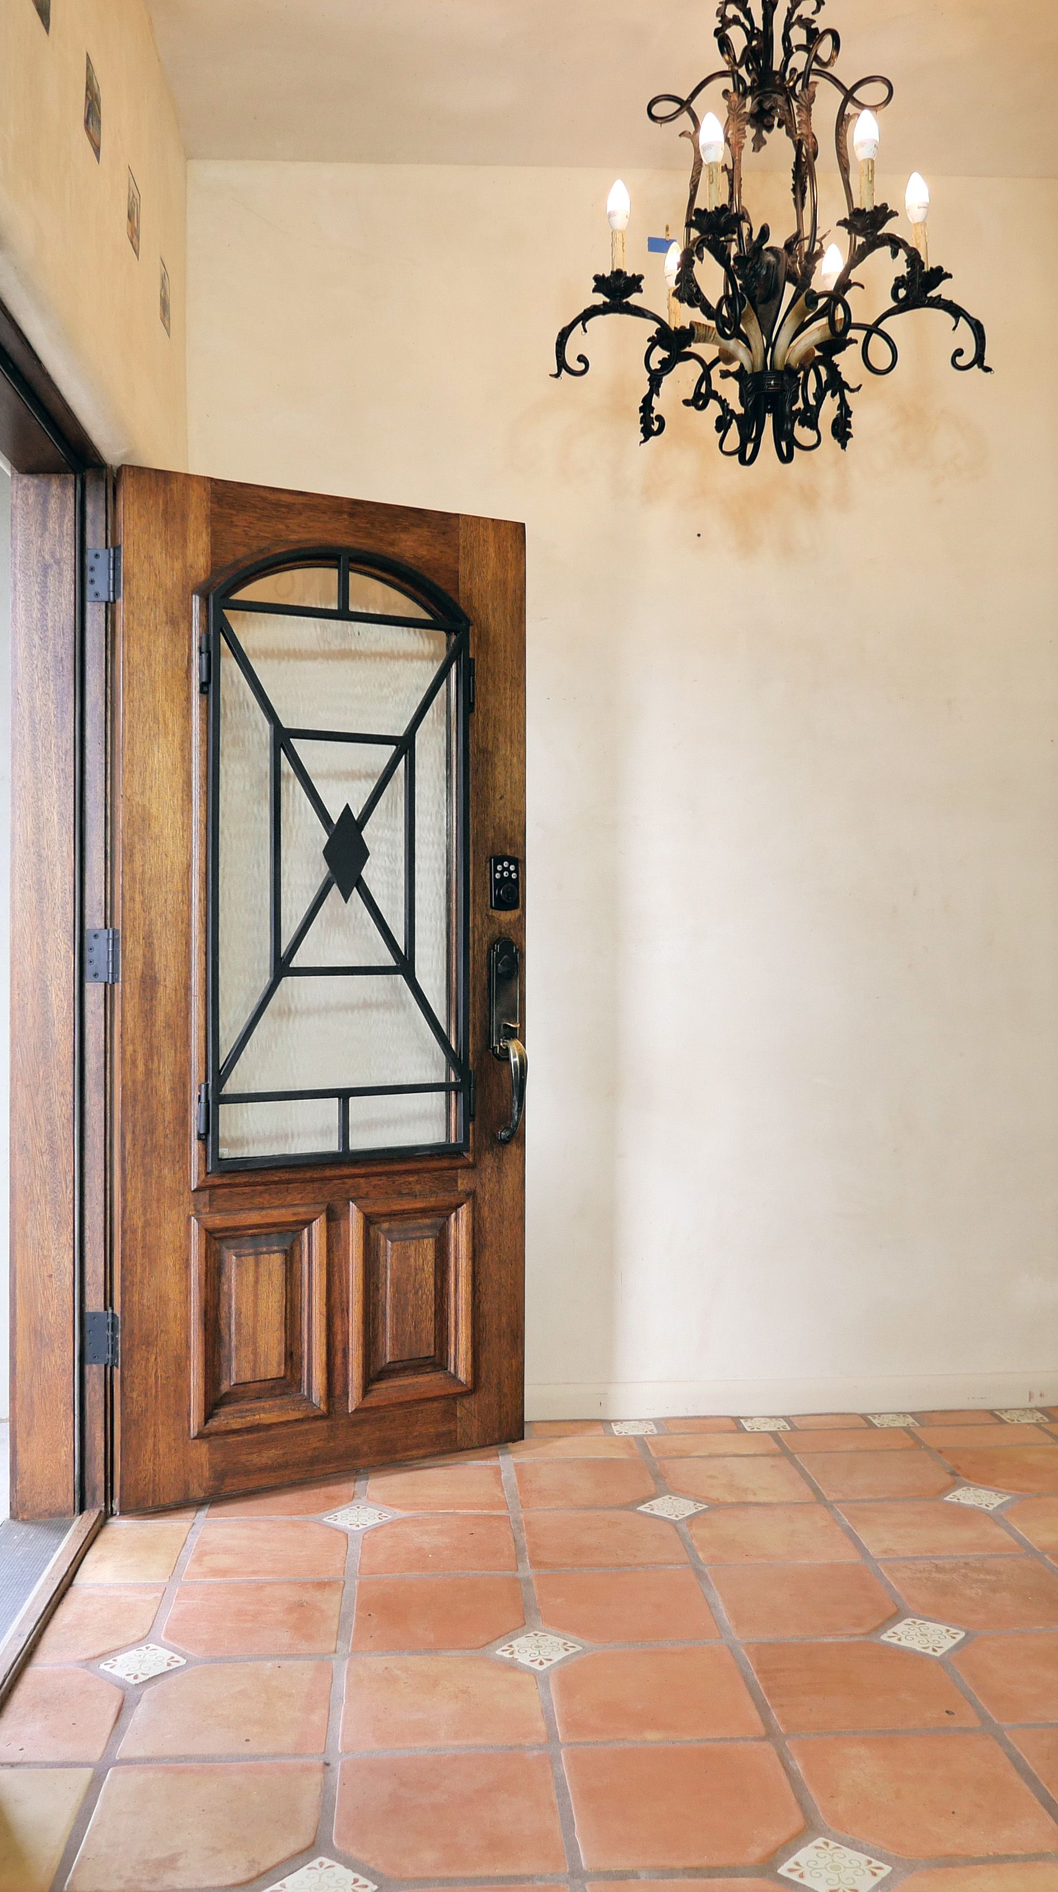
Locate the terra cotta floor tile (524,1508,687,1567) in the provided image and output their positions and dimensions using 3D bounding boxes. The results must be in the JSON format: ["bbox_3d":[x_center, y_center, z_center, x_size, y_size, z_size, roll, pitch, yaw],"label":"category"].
[{"bbox_3d":[0.144,1.118,2.660,0.282,0.015,0.253,0,0,-4],"label":"terra cotta floor tile"}]

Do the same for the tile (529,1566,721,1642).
[{"bbox_3d":[0.165,1.146,2.441,0.298,0.020,0.264,0,0,-4],"label":"tile"}]

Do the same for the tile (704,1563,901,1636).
[{"bbox_3d":[0.483,1.146,2.468,0.298,0.020,0.264,0,0,-4],"label":"tile"}]

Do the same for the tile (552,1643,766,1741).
[{"bbox_3d":[0.186,1.146,2.161,0.298,0.020,0.264,0,0,-4],"label":"tile"}]

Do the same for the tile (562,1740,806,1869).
[{"bbox_3d":[0.208,1.146,1.880,0.298,0.020,0.264,0,0,-4],"label":"tile"}]

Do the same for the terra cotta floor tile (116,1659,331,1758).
[{"bbox_3d":[-0.441,1.146,2.116,0.298,0.020,0.264,0,0,-4],"label":"terra cotta floor tile"}]

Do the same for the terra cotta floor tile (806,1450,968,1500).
[{"bbox_3d":[0.753,1.146,3.045,0.298,0.020,0.264,0,0,-4],"label":"terra cotta floor tile"}]

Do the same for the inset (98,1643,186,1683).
[{"bbox_3d":[-0.599,1.115,2.191,0.097,0.012,0.097,0,0,41],"label":"inset"}]

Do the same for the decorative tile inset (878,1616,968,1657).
[{"bbox_3d":[0.638,1.114,2.280,0.097,0.012,0.097,0,0,41],"label":"decorative tile inset"}]

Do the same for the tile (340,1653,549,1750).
[{"bbox_3d":[-0.127,1.143,2.135,0.293,0.016,0.264,0,0,-4],"label":"tile"}]

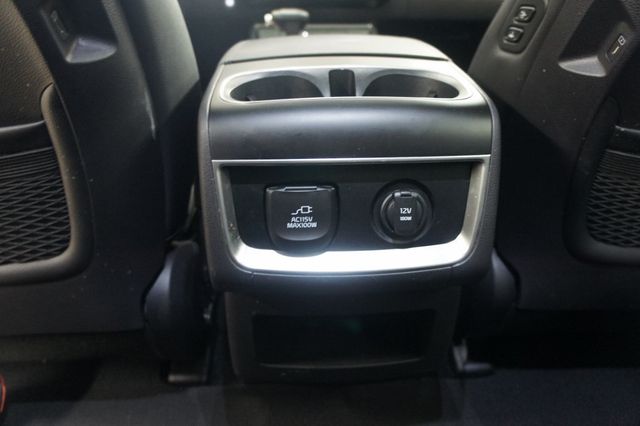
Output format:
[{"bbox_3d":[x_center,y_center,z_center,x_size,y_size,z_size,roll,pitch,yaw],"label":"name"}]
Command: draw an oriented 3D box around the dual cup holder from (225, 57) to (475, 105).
[{"bbox_3d":[0.019,-0.105,0.410,0.194,0.018,0.109,-2,33,-3],"label":"dual cup holder"}]

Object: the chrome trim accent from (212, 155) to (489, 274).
[{"bbox_3d":[0.024,-0.002,0.395,0.212,0.094,0.032,-2,17,-3],"label":"chrome trim accent"}]

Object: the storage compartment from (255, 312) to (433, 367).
[{"bbox_3d":[0.021,0.102,0.486,0.165,0.057,0.080,-2,24,-3],"label":"storage compartment"}]

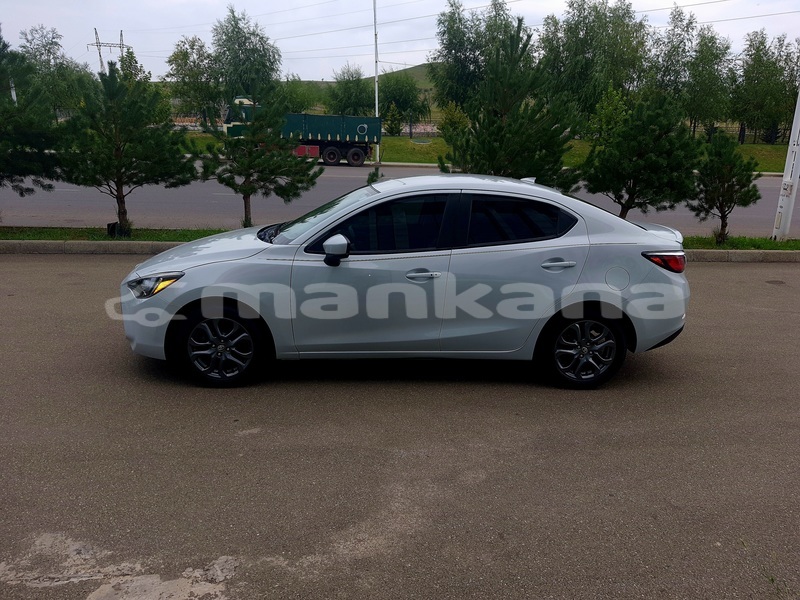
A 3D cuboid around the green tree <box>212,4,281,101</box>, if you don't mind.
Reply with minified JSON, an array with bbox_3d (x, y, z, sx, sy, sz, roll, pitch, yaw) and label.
[{"bbox_3d":[-11.061,-16.724,43.626,4.900,8.640,4.660,0,15,0],"label":"green tree"}]

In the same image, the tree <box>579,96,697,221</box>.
[{"bbox_3d":[3.677,-1.998,9.196,1.780,2.230,1.730,6,17,20],"label":"tree"}]

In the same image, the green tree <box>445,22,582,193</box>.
[{"bbox_3d":[1.599,-2.441,8.873,2.010,3.150,1.910,0,15,0],"label":"green tree"}]

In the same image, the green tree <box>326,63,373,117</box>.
[{"bbox_3d":[-3.734,-15.035,44.614,3.400,4.860,3.230,0,15,0],"label":"green tree"}]

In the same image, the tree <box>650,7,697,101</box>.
[{"bbox_3d":[18.800,-15.416,41.340,3.160,8.720,3.070,7,17,22],"label":"tree"}]

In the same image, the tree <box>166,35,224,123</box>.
[{"bbox_3d":[-14.737,-15.571,43.416,4.180,6.680,3.970,0,15,0],"label":"tree"}]

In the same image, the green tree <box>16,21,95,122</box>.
[{"bbox_3d":[-23.744,-15.333,41.436,5.380,6.750,5.220,-8,18,-27],"label":"green tree"}]

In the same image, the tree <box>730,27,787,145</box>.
[{"bbox_3d":[24.843,-14.634,41.550,4.000,7.370,3.880,9,18,28],"label":"tree"}]

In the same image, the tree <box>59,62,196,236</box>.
[{"bbox_3d":[-4.140,-2.239,9.142,2.040,2.570,1.970,-6,17,-23],"label":"tree"}]

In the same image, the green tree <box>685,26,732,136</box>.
[{"bbox_3d":[21.319,-14.954,41.562,3.320,7.310,3.150,0,15,0],"label":"green tree"}]

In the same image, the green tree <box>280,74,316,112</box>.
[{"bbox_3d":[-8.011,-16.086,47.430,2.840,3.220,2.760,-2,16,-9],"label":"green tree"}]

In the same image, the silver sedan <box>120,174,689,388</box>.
[{"bbox_3d":[0.038,-0.274,4.918,4.340,1.470,1.720,0,15,1],"label":"silver sedan"}]

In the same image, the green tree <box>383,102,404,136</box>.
[{"bbox_3d":[-0.461,-12.798,42.635,1.560,2.310,1.480,0,15,0],"label":"green tree"}]

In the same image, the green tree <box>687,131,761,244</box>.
[{"bbox_3d":[4.963,-1.705,9.225,1.100,1.730,1.070,9,18,27],"label":"green tree"}]

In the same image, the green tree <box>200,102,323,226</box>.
[{"bbox_3d":[-2.098,-1.971,9.202,1.890,2.060,1.800,0,15,0],"label":"green tree"}]

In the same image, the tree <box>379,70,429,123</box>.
[{"bbox_3d":[0.265,-15.256,45.572,3.790,4.030,3.680,0,16,0],"label":"tree"}]

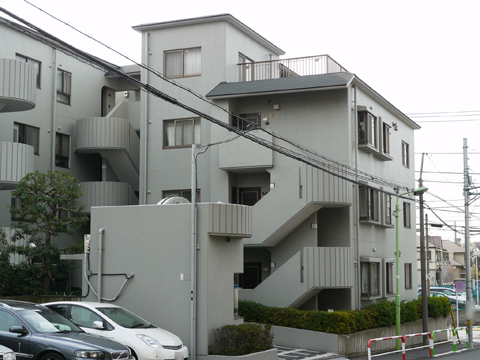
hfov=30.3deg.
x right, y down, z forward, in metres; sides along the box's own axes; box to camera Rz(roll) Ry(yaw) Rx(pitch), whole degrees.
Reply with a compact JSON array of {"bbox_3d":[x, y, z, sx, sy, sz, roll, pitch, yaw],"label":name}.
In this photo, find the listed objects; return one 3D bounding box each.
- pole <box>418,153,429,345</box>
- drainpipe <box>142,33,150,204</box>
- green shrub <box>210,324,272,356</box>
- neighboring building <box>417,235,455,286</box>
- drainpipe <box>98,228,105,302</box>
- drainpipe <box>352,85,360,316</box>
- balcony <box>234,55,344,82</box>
[{"bbox_3d":[7.129,2.666,34.565,0.300,7.420,0.300,-3,-6,22],"label":"pole"},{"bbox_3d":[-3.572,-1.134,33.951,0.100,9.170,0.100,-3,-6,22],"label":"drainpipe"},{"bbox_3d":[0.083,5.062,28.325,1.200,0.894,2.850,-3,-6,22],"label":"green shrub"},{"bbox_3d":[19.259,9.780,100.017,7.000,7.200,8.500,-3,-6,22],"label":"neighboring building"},{"bbox_3d":[-4.525,3.321,28.802,0.110,3.500,0.110,-3,-6,22],"label":"drainpipe"},{"bbox_3d":[4.160,0.864,31.344,0.100,8.600,0.100,-3,-6,22],"label":"drainpipe"},{"bbox_3d":[2.138,-3.881,34.829,3.630,1.050,3.300,-3,-6,22],"label":"balcony"}]

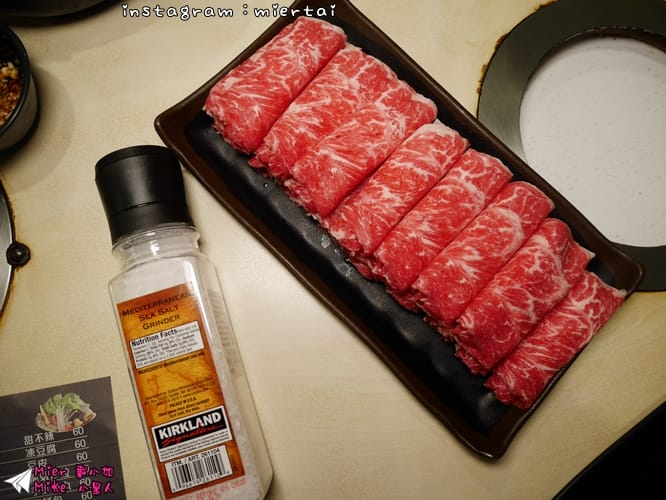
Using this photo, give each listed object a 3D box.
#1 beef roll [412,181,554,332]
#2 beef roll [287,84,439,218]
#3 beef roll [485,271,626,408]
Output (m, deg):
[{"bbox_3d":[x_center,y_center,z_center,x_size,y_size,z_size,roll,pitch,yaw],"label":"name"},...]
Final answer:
[{"bbox_3d":[0.098,0.002,0.309,0.039,0.028,0.097,44,79,4],"label":"beef roll"},{"bbox_3d":[0.018,-0.069,0.316,0.097,0.028,0.039,-44,86,-11],"label":"beef roll"},{"bbox_3d":[0.142,0.053,0.302,0.097,0.028,0.039,-43,85,-11],"label":"beef roll"}]

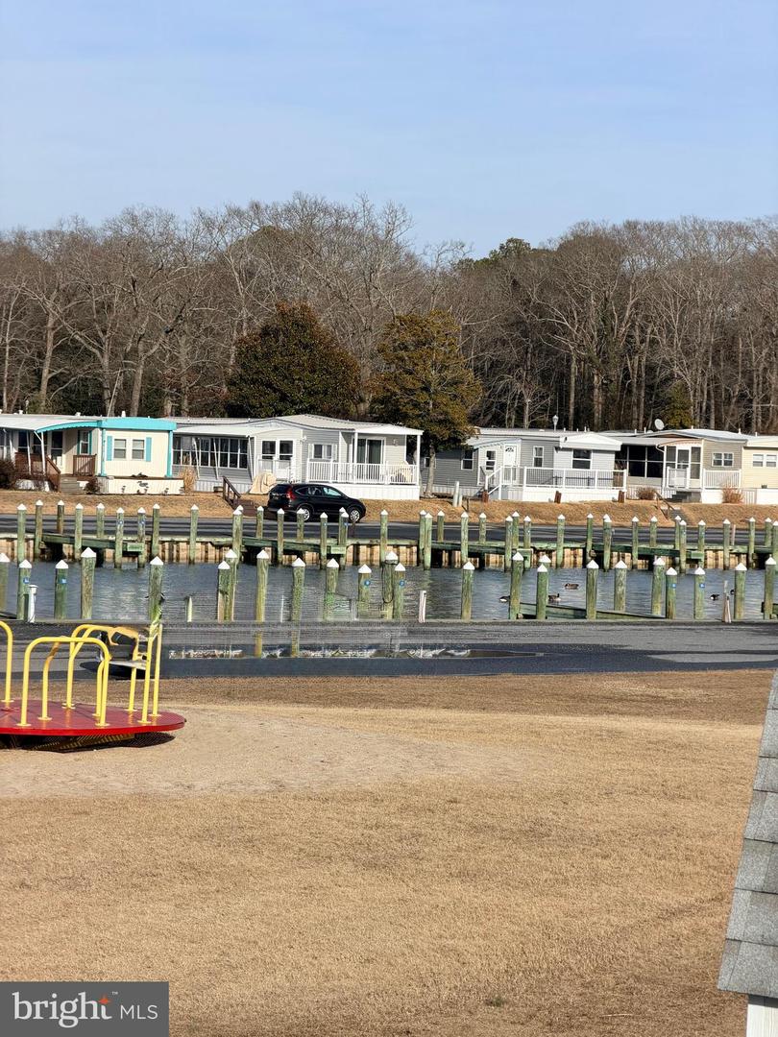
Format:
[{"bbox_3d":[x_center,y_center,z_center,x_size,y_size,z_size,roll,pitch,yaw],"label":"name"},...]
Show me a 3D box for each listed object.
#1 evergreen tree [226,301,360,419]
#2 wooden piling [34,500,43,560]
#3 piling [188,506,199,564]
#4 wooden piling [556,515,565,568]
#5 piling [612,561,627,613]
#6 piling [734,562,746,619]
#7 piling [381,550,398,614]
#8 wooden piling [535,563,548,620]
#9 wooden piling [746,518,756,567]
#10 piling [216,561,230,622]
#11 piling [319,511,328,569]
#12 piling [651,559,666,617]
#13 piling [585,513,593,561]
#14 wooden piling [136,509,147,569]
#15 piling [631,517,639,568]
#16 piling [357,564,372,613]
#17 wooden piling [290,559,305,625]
[{"bbox_3d":[-5.328,-6.618,160.115,7.000,9.800,7.000,2,1,0],"label":"evergreen tree"},{"bbox_3d":[-11.779,0.384,100.616,0.249,1.976,0.249,2,1,0],"label":"wooden piling"},{"bbox_3d":[-6.619,0.552,101.546,0.244,2.051,0.244,2,1,0],"label":"piling"},{"bbox_3d":[6.285,0.850,109.614,0.255,1.962,0.255,2,1,0],"label":"wooden piling"},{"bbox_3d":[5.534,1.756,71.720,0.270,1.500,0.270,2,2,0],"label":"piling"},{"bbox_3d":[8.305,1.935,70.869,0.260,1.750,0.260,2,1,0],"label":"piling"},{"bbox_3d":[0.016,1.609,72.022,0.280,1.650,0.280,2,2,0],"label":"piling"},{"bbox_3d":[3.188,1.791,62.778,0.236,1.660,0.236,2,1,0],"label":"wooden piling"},{"bbox_3d":[14.126,0.954,116.823,0.249,1.985,0.249,2,1,0],"label":"wooden piling"},{"bbox_3d":[-3.490,1.627,63.019,0.260,1.450,0.260,2,2,0],"label":"piling"},{"bbox_3d":[-2.278,0.772,104.023,0.260,1.960,0.260,2,1,0],"label":"piling"},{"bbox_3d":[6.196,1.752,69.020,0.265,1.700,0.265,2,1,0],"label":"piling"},{"bbox_3d":[7.727,0.800,115.430,0.260,1.950,0.260,2,1,0],"label":"piling"},{"bbox_3d":[-8.317,0.619,100.523,0.260,1.980,0.260,2,1,0],"label":"wooden piling"},{"bbox_3d":[9.143,0.933,111.314,0.250,1.974,0.250,2,1,0],"label":"piling"},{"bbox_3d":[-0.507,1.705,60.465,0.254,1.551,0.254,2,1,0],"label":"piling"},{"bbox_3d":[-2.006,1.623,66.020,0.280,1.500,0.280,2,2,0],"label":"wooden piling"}]

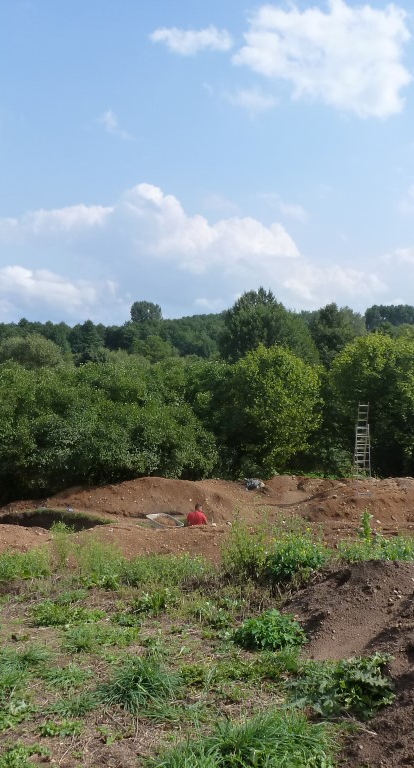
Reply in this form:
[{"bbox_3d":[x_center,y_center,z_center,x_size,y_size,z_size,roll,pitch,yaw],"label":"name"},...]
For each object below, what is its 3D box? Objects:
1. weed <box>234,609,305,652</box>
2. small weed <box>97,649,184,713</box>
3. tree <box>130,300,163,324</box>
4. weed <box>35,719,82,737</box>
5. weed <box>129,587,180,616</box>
[{"bbox_3d":[0.537,2.096,6.096,0.633,0.300,0.520,0,1,0],"label":"weed"},{"bbox_3d":[-0.449,1.923,4.656,0.547,0.332,0.500,0,1,0],"label":"small weed"},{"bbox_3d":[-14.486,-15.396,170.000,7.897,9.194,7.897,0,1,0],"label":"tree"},{"bbox_3d":[-0.870,2.010,4.190,0.275,0.085,0.210,0,1,0],"label":"weed"},{"bbox_3d":[-0.546,2.243,7.382,0.504,0.265,0.360,0,1,0],"label":"weed"}]

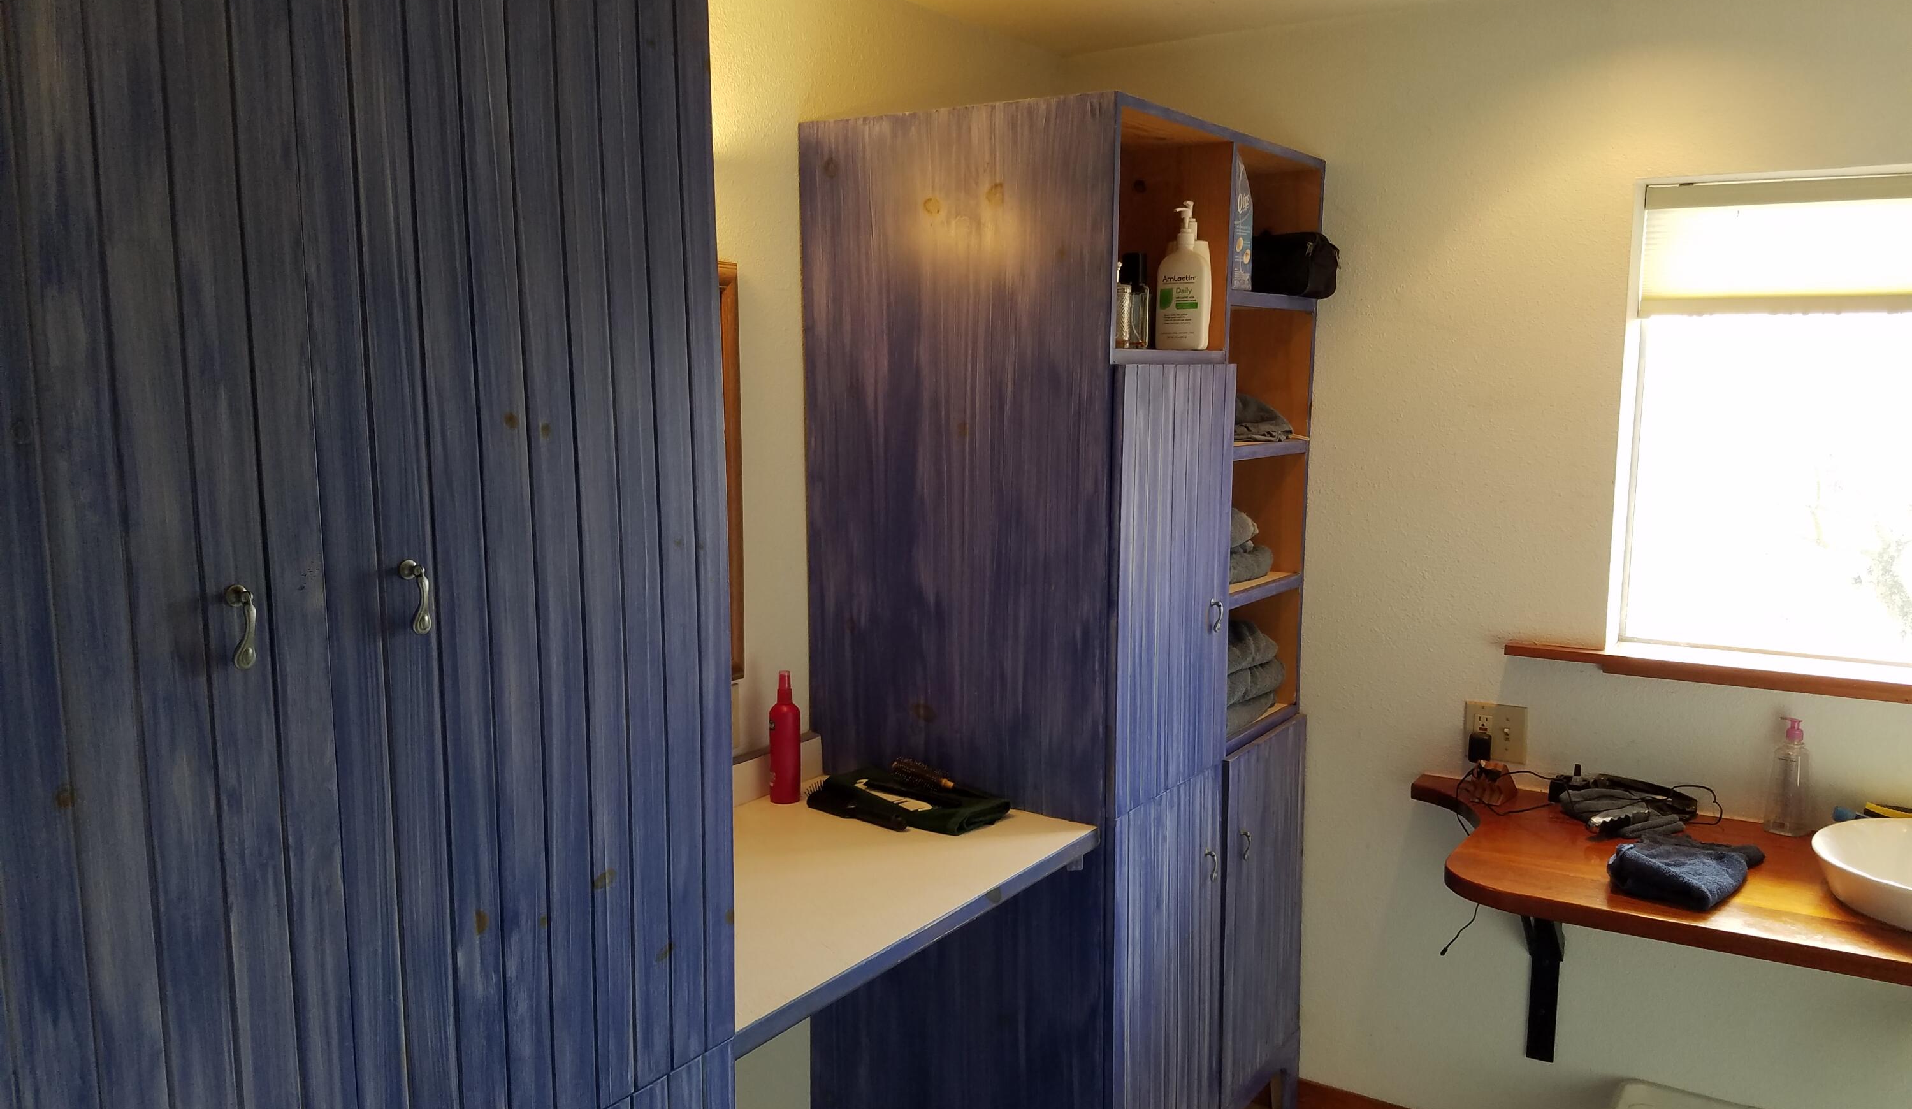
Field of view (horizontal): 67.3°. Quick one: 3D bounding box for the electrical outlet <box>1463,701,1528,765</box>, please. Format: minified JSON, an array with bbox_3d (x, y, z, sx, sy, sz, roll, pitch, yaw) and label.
[{"bbox_3d":[1.071,0.357,2.855,0.116,0.115,0.010,5,9,33],"label":"electrical outlet"}]

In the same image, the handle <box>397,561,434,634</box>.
[{"bbox_3d":[-0.438,0.034,1.177,0.029,0.061,0.017,5,9,33],"label":"handle"}]

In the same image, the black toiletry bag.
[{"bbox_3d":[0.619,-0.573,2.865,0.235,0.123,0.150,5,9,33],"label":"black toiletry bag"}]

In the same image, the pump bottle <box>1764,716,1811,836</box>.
[{"bbox_3d":[1.488,0.393,2.555,0.046,0.210,0.066,-7,10,-42],"label":"pump bottle"}]

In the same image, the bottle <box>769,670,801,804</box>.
[{"bbox_3d":[-0.293,0.308,2.447,0.053,0.226,0.053,-3,8,-22],"label":"bottle"}]

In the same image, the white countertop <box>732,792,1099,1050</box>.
[{"bbox_3d":[-0.257,0.481,2.102,0.583,0.029,0.888,5,9,33],"label":"white countertop"}]

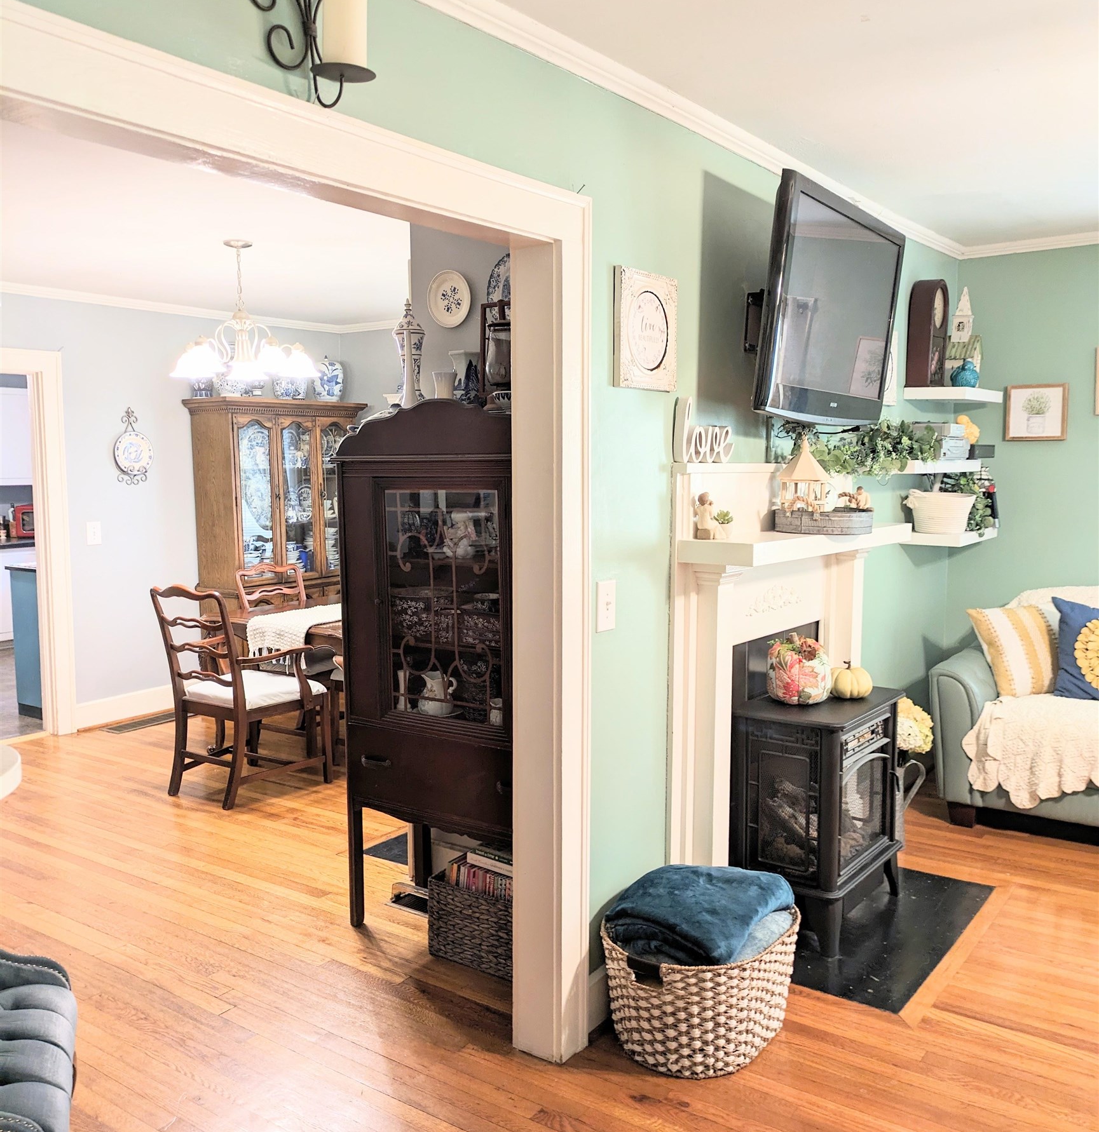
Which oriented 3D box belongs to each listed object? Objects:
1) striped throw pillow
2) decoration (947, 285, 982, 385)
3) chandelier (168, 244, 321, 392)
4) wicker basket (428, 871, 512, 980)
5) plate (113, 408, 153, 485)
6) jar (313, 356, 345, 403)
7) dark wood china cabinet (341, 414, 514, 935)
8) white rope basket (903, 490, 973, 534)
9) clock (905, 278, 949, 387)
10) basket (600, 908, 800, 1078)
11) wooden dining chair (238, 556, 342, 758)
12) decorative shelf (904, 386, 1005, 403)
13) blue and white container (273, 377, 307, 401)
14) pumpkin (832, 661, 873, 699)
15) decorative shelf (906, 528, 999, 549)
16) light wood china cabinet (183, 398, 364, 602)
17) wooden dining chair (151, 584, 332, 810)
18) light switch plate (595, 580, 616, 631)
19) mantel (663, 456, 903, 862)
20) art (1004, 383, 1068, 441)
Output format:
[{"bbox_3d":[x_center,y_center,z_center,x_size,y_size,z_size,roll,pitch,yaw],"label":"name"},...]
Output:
[{"bbox_3d":[2.051,0.370,4.660,0.400,0.400,0.150,-2,-17,-17],"label":"striped throw pillow"},{"bbox_3d":[1.854,-1.022,4.762,0.170,0.455,0.150,4,7,36],"label":"decoration"},{"bbox_3d":[-1.312,-1.072,4.492,0.630,0.595,0.630,4,7,36],"label":"chandelier"},{"bbox_3d":[-0.108,1.073,3.232,0.416,0.247,0.302,4,7,37],"label":"wicker basket"},{"bbox_3d":[-2.377,-0.684,6.065,0.045,0.430,0.255,4,7,36],"label":"plate"},{"bbox_3d":[-1.440,-1.217,6.902,0.201,0.312,0.205,0,6,0],"label":"jar"},{"bbox_3d":[-0.213,0.345,3.281,0.939,1.685,0.428,4,7,37],"label":"dark wood china cabinet"},{"bbox_3d":[1.642,-0.244,4.445,0.272,0.191,0.282,4,7,37],"label":"white rope basket"},{"bbox_3d":[1.596,-0.974,4.455,0.101,0.444,0.211,4,7,37],"label":"clock"},{"bbox_3d":[0.407,1.090,2.836,0.450,0.320,0.570,4,7,36],"label":"basket"},{"bbox_3d":[-1.308,0.476,5.617,0.550,0.960,0.500,4,7,36],"label":"wooden dining chair"},{"bbox_3d":[1.744,-0.729,4.550,0.250,0.051,0.554,4,7,37],"label":"decorative shelf"},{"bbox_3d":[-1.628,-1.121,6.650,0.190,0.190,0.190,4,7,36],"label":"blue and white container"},{"bbox_3d":[1.030,0.383,3.614,0.155,0.125,0.155,4,7,36],"label":"pumpkin"},{"bbox_3d":[1.738,-0.137,4.594,0.257,0.051,0.554,4,7,37],"label":"decorative shelf"},{"bbox_3d":[-1.694,-0.089,6.722,0.433,1.872,1.077,4,7,37],"label":"light wood china cabinet"},{"bbox_3d":[-1.422,0.547,4.850,0.600,0.980,0.650,4,7,34],"label":"wooden dining chair"},{"bbox_3d":[0.149,0.103,2.738,0.012,0.131,0.089,4,7,37],"label":"light switch plate"},{"bbox_3d":[0.832,0.415,3.465,0.252,1.507,1.273,4,7,37],"label":"mantel"},{"bbox_3d":[2.159,-0.679,4.704,0.264,0.251,0.025,4,7,37],"label":"art"}]

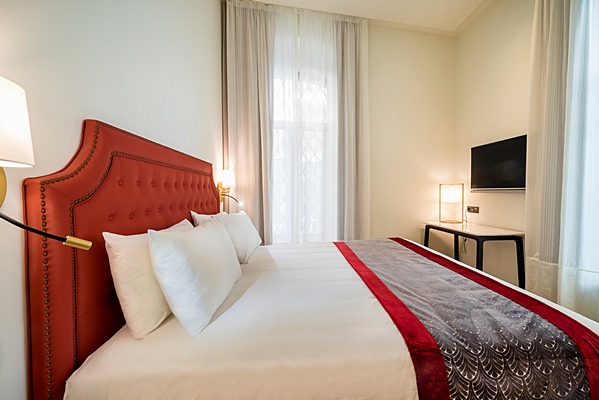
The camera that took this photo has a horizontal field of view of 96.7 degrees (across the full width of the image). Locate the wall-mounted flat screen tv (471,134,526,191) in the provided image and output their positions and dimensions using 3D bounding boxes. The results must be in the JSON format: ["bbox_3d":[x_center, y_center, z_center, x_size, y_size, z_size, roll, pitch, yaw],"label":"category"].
[{"bbox_3d":[2.282,-0.389,3.087,0.060,0.550,0.830,0,2,1],"label":"wall-mounted flat screen tv"}]

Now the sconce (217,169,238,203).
[{"bbox_3d":[-0.721,-0.146,2.674,0.210,0.345,0.150,0,2,-2],"label":"sconce"}]

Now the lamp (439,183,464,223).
[{"bbox_3d":[2.064,0.048,3.620,0.285,0.520,0.285,0,2,-2],"label":"lamp"}]

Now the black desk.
[{"bbox_3d":[2.006,0.700,3.145,0.610,0.750,1.090,0,2,-2],"label":"black desk"}]

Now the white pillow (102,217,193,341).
[{"bbox_3d":[-0.649,0.311,1.315,0.150,0.430,0.670,-13,2,0],"label":"white pillow"}]

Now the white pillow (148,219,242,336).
[{"bbox_3d":[-0.465,0.308,1.341,0.160,0.440,0.680,-21,3,4],"label":"white pillow"}]

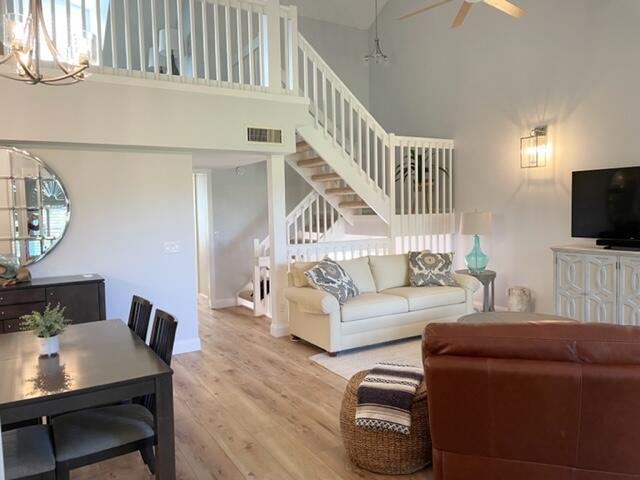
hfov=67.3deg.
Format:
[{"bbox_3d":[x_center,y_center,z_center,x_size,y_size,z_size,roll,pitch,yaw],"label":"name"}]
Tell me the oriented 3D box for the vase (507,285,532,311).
[{"bbox_3d":[2.530,0.825,6.101,0.310,0.400,0.310,-3,4,-31],"label":"vase"}]

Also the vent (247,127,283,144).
[{"bbox_3d":[-0.569,-1.093,5.023,0.410,0.165,0.030,-3,4,-31],"label":"vent"}]

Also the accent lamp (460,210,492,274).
[{"bbox_3d":[2.017,0.023,6.196,0.410,0.810,0.410,-3,4,-31],"label":"accent lamp"}]

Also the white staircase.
[{"bbox_3d":[0.331,-0.777,7.156,2.830,3.550,2.060,-3,4,-31],"label":"white staircase"}]

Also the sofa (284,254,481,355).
[{"bbox_3d":[0.763,0.640,5.689,2.270,0.900,0.940,-3,4,-31],"label":"sofa"}]

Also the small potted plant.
[{"bbox_3d":[-1.411,0.456,2.479,0.230,0.275,0.220,-3,4,-31],"label":"small potted plant"}]

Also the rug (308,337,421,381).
[{"bbox_3d":[1.604,1.145,4.451,2.600,0.020,2.300,-3,4,-31],"label":"rug"}]

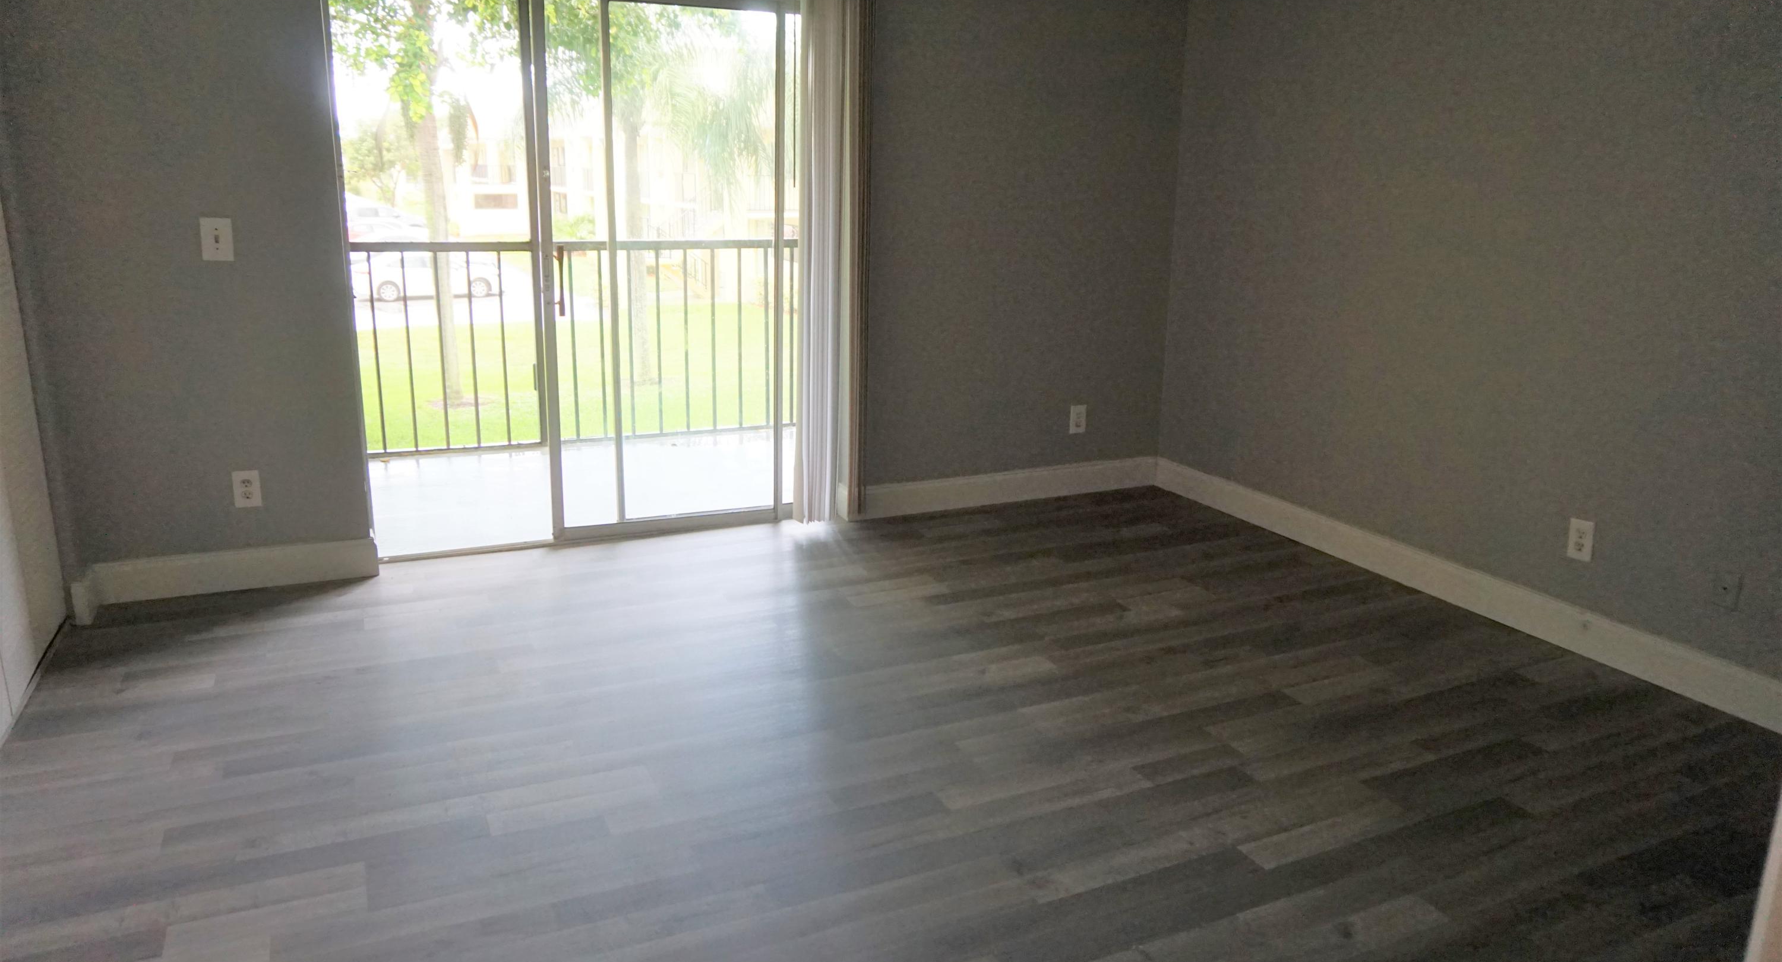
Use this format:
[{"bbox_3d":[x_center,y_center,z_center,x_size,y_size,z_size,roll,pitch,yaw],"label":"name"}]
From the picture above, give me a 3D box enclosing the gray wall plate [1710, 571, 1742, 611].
[{"bbox_3d":[2.252,0.292,3.200,0.009,0.109,0.070,-5,16,-23],"label":"gray wall plate"}]

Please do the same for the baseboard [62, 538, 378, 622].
[{"bbox_3d":[-2.182,0.324,3.949,0.874,0.139,0.204,-6,16,-24],"label":"baseboard"}]

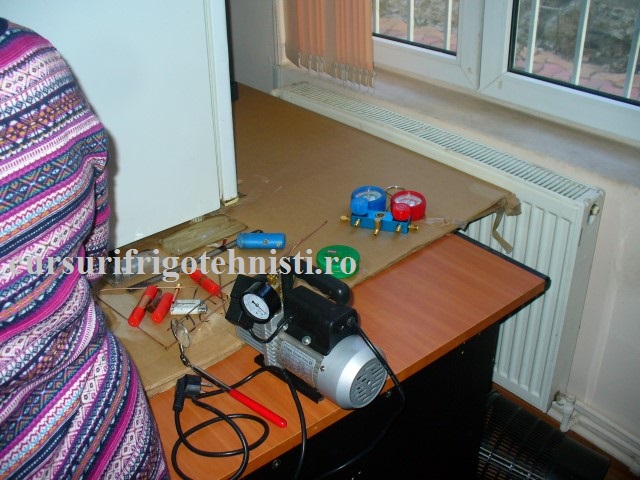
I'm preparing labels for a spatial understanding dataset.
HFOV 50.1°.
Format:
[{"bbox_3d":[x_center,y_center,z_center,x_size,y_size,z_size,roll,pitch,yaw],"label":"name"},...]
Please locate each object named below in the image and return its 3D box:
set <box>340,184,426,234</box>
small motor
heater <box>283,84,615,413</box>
[{"bbox_3d":[0.142,-0.069,1.488,0.177,0.058,0.183,7,30,15],"label":"set"},{"bbox_3d":[-0.029,0.122,1.046,0.278,0.205,0.110,24,38,39],"label":"small motor"},{"bbox_3d":[0.267,-0.034,2.109,0.089,0.624,1.178,-22,35,-33],"label":"heater"}]

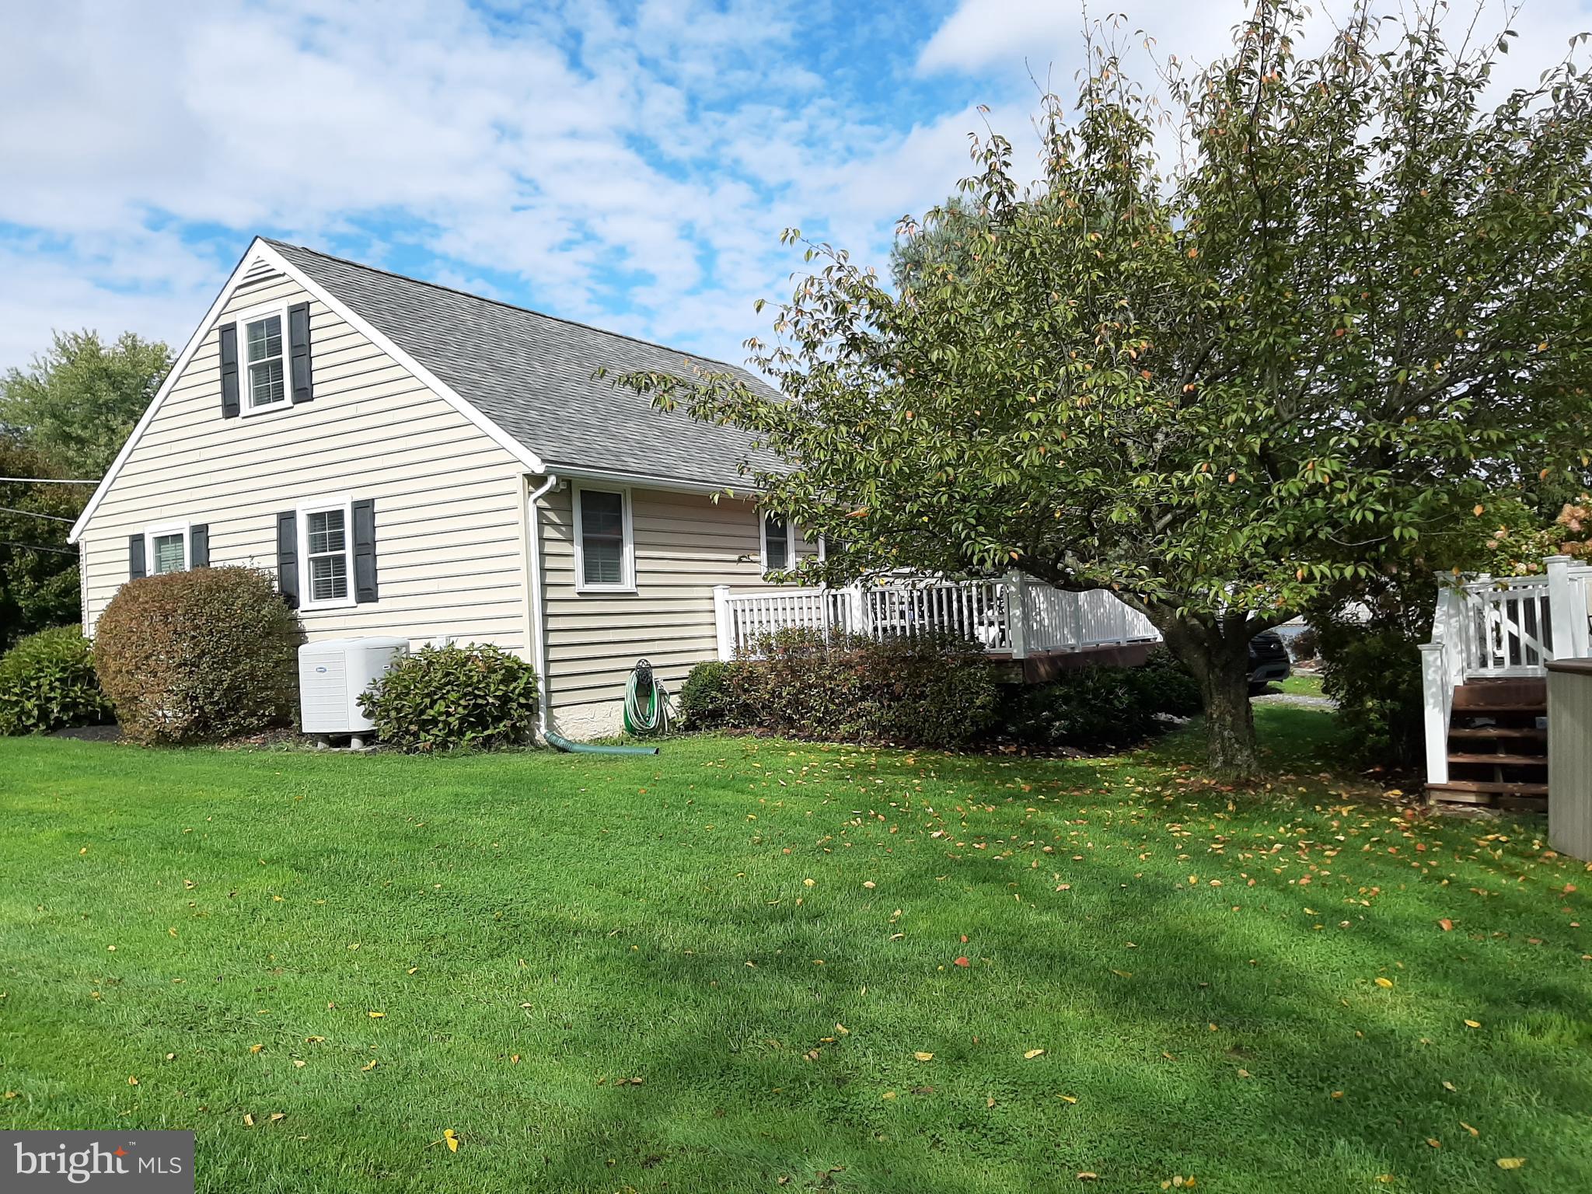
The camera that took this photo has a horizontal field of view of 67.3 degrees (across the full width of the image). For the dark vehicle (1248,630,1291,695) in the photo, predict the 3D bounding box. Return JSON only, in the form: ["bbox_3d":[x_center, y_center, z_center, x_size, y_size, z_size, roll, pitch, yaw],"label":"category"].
[{"bbox_3d":[6.556,0.931,22.000,4.600,1.680,1.860,-5,-2,43],"label":"dark vehicle"}]

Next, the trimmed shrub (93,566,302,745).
[{"bbox_3d":[-7.378,0.786,14.700,2.500,2.100,2.200,-4,-2,31],"label":"trimmed shrub"}]

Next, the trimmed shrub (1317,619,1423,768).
[{"bbox_3d":[5.214,0.836,10.700,1.200,1.350,1.150,-4,-2,23],"label":"trimmed shrub"}]

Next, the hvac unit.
[{"bbox_3d":[-5.281,1.124,14.271,1.080,1.100,0.760,-4,-2,31],"label":"hvac unit"}]

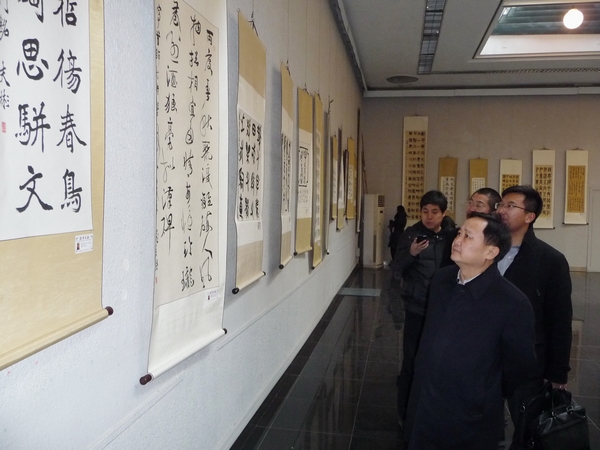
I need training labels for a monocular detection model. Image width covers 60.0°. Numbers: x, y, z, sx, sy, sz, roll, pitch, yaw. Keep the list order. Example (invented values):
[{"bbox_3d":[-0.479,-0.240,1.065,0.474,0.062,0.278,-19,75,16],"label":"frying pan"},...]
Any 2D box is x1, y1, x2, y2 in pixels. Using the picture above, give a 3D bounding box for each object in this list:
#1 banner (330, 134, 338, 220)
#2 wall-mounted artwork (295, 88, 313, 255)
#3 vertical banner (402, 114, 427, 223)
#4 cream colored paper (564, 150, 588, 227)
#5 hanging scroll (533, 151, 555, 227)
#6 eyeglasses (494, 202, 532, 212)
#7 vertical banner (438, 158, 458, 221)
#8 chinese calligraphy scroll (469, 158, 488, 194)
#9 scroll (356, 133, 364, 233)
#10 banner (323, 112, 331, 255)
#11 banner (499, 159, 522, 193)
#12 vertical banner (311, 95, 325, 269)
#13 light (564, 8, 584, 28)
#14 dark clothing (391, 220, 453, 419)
[{"bbox_3d":[0.516,-0.700,7.664,0.040,1.270,0.580,2,3,11],"label":"banner"},{"bbox_3d":[0.060,-0.549,5.569,0.040,1.730,0.540,2,3,17],"label":"wall-mounted artwork"},{"bbox_3d":[3.129,-1.371,14.121,0.677,3.140,0.040,2,3,11],"label":"vertical banner"},{"bbox_3d":[7.108,-0.958,13.380,0.583,1.912,0.040,2,3,11],"label":"cream colored paper"},{"bbox_3d":[6.186,-0.894,13.211,0.530,1.950,0.040,2,3,11],"label":"hanging scroll"},{"bbox_3d":[1.035,-0.075,2.500,0.140,0.045,0.140,15,-1,-17],"label":"eyeglasses"},{"bbox_3d":[3.883,-0.881,13.671,0.480,1.720,0.040,2,3,11],"label":"vertical banner"},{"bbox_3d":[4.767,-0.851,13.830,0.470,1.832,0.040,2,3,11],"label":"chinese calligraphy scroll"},{"bbox_3d":[1.395,-1.101,12.054,0.040,2.500,0.620,2,3,11],"label":"scroll"},{"bbox_3d":[0.385,-0.584,7.442,0.040,2.030,0.580,2,3,11],"label":"banner"},{"bbox_3d":[5.412,-0.836,13.368,0.530,1.660,0.040,2,3,11],"label":"banner"},{"bbox_3d":[0.248,-0.538,6.777,0.040,2.130,0.660,2,3,11],"label":"vertical banner"},{"bbox_3d":[4.750,-3.570,9.000,0.350,0.330,0.350,2,3,11],"label":"light"},{"bbox_3d":[0.916,0.672,3.680,0.550,1.400,0.380,2,3,30],"label":"dark clothing"}]

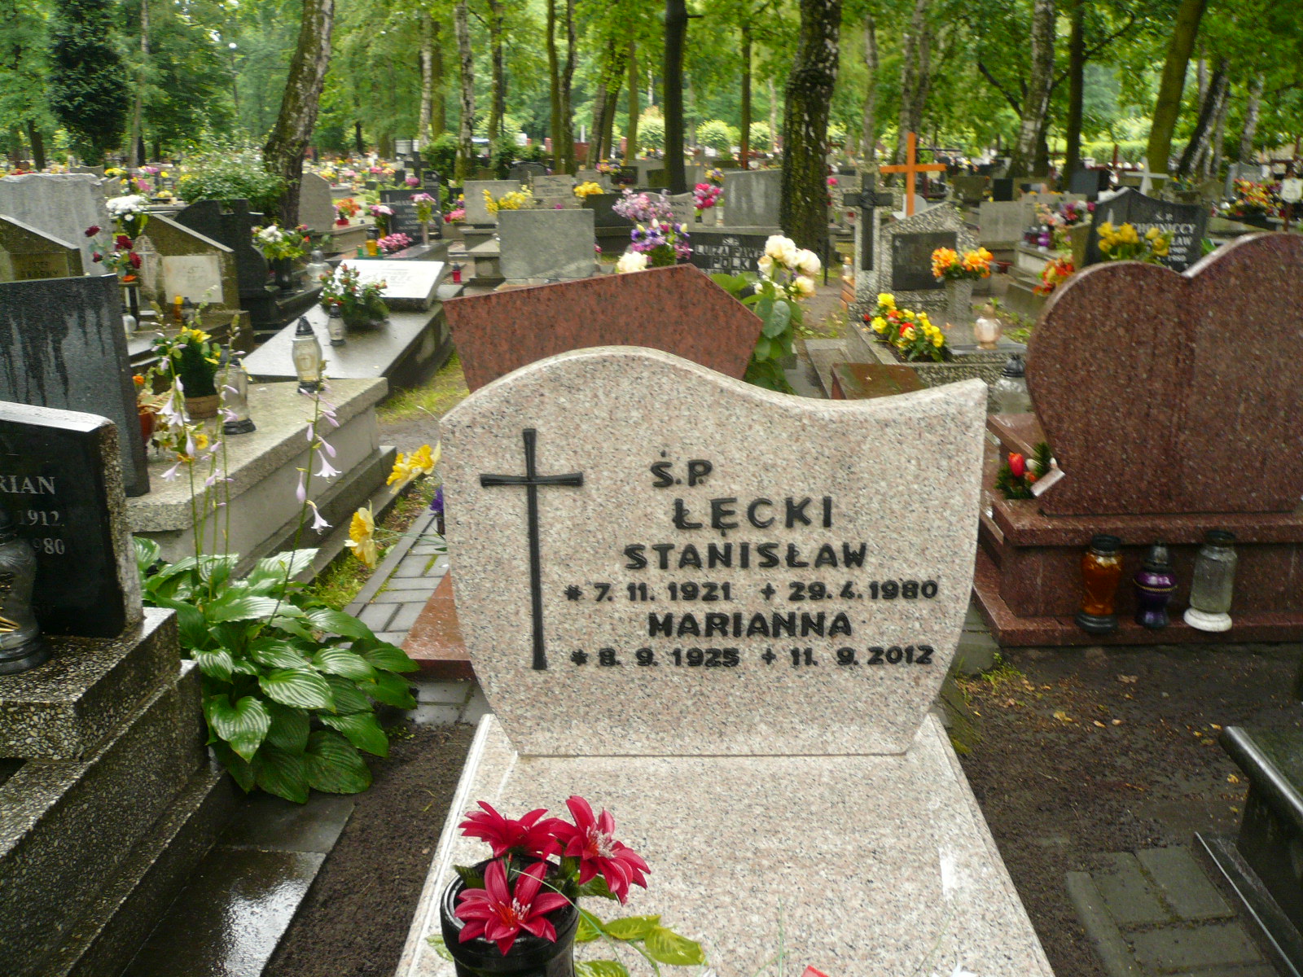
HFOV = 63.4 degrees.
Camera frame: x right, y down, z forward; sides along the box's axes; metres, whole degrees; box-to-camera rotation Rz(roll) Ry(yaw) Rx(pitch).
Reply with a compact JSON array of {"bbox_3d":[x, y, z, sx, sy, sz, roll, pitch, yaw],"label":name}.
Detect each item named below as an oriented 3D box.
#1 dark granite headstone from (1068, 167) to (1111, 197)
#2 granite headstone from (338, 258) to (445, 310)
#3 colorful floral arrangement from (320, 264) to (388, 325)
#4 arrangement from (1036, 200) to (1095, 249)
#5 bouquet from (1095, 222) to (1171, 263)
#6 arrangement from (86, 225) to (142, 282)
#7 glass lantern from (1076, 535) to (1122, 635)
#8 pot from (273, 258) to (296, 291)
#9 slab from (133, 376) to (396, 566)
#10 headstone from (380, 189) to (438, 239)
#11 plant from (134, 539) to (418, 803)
[{"bbox_3d":[7.484,-5.189,18.000,0.720,0.600,0.130,-1,18,1],"label":"dark granite headstone"},{"bbox_3d":[-1.760,-1.333,6.925,0.710,0.070,0.505,1,38,5],"label":"granite headstone"},{"bbox_3d":[-1.978,-1.281,7.000,0.430,0.350,0.380,-1,18,1],"label":"colorful floral arrangement"},{"bbox_3d":[3.926,-2.497,10.000,0.530,0.460,0.420,-1,18,1],"label":"arrangement"},{"bbox_3d":[3.468,-1.758,7.600,0.490,0.360,0.360,-1,18,1],"label":"bouquet"},{"bbox_3d":[-3.145,-1.372,6.169,0.328,0.327,0.280,1,18,5],"label":"arrangement"},{"bbox_3d":[1.218,0.261,2.867,0.115,0.273,0.115,0,18,2],"label":"glass lantern"},{"bbox_3d":[-2.886,-1.683,8.300,0.180,0.260,0.180,-1,18,0],"label":"pot"},{"bbox_3d":[-1.681,-0.042,3.736,1.000,0.385,1.560,1,19,6],"label":"slab"},{"bbox_3d":[-2.959,-3.333,12.900,0.720,0.610,0.100,-1,18,1],"label":"headstone"},{"bbox_3d":[-0.877,0.381,2.430,0.640,0.430,0.600,-1,18,1],"label":"plant"}]

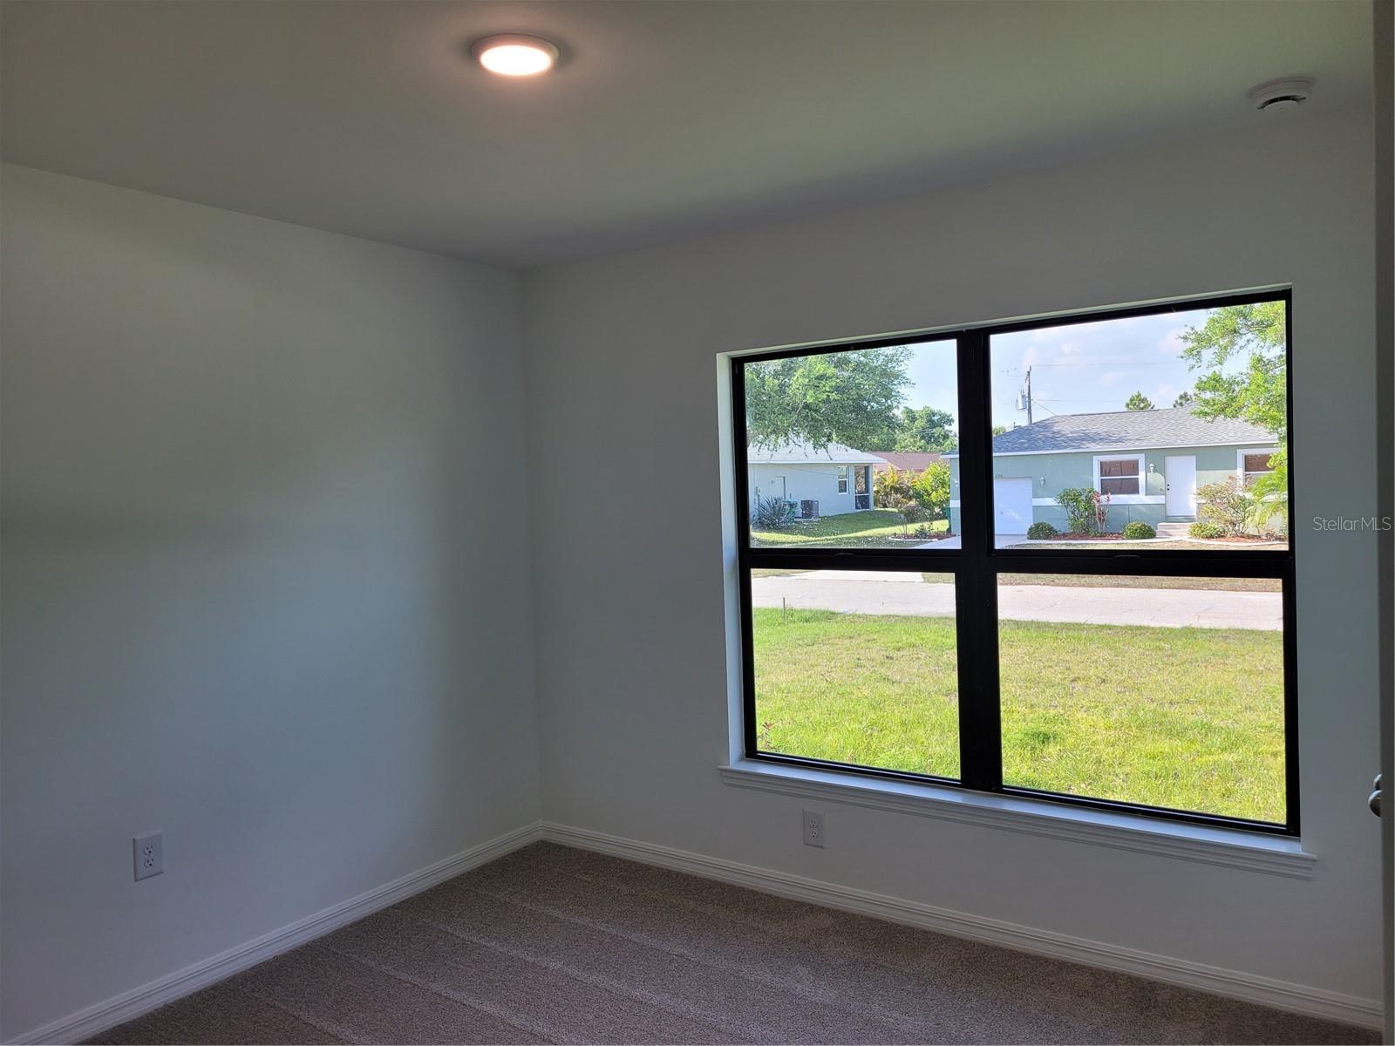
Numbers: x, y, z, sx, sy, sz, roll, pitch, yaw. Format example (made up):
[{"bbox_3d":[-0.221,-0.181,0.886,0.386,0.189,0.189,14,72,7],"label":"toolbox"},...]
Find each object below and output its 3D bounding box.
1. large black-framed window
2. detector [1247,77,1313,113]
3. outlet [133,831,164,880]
[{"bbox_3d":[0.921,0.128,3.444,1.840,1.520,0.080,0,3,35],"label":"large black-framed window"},{"bbox_3d":[1.417,-1.036,2.550,0.142,0.044,0.142,0,3,35],"label":"detector"},{"bbox_3d":[-1.626,0.989,3.110,0.007,0.125,0.081,0,3,35],"label":"outlet"}]

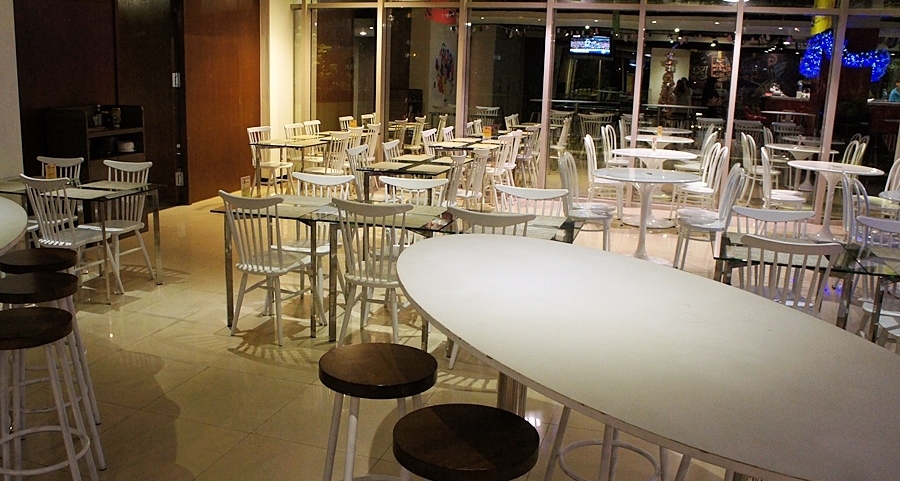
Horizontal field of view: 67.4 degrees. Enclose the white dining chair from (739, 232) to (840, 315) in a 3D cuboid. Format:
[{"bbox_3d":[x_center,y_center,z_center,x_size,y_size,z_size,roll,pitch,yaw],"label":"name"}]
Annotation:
[{"bbox_3d":[1.694,0.392,3.506,0.470,0.880,0.500,6,14,16],"label":"white dining chair"}]

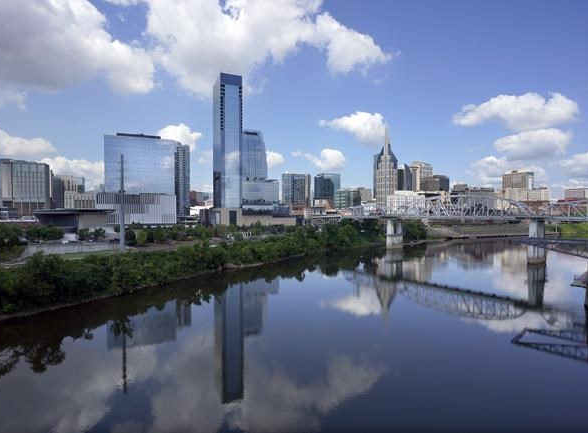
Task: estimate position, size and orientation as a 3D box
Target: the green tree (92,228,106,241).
[{"bbox_3d":[-114.610,10.120,191.170,6.800,7.200,6.600,-1,1,-24],"label":"green tree"}]

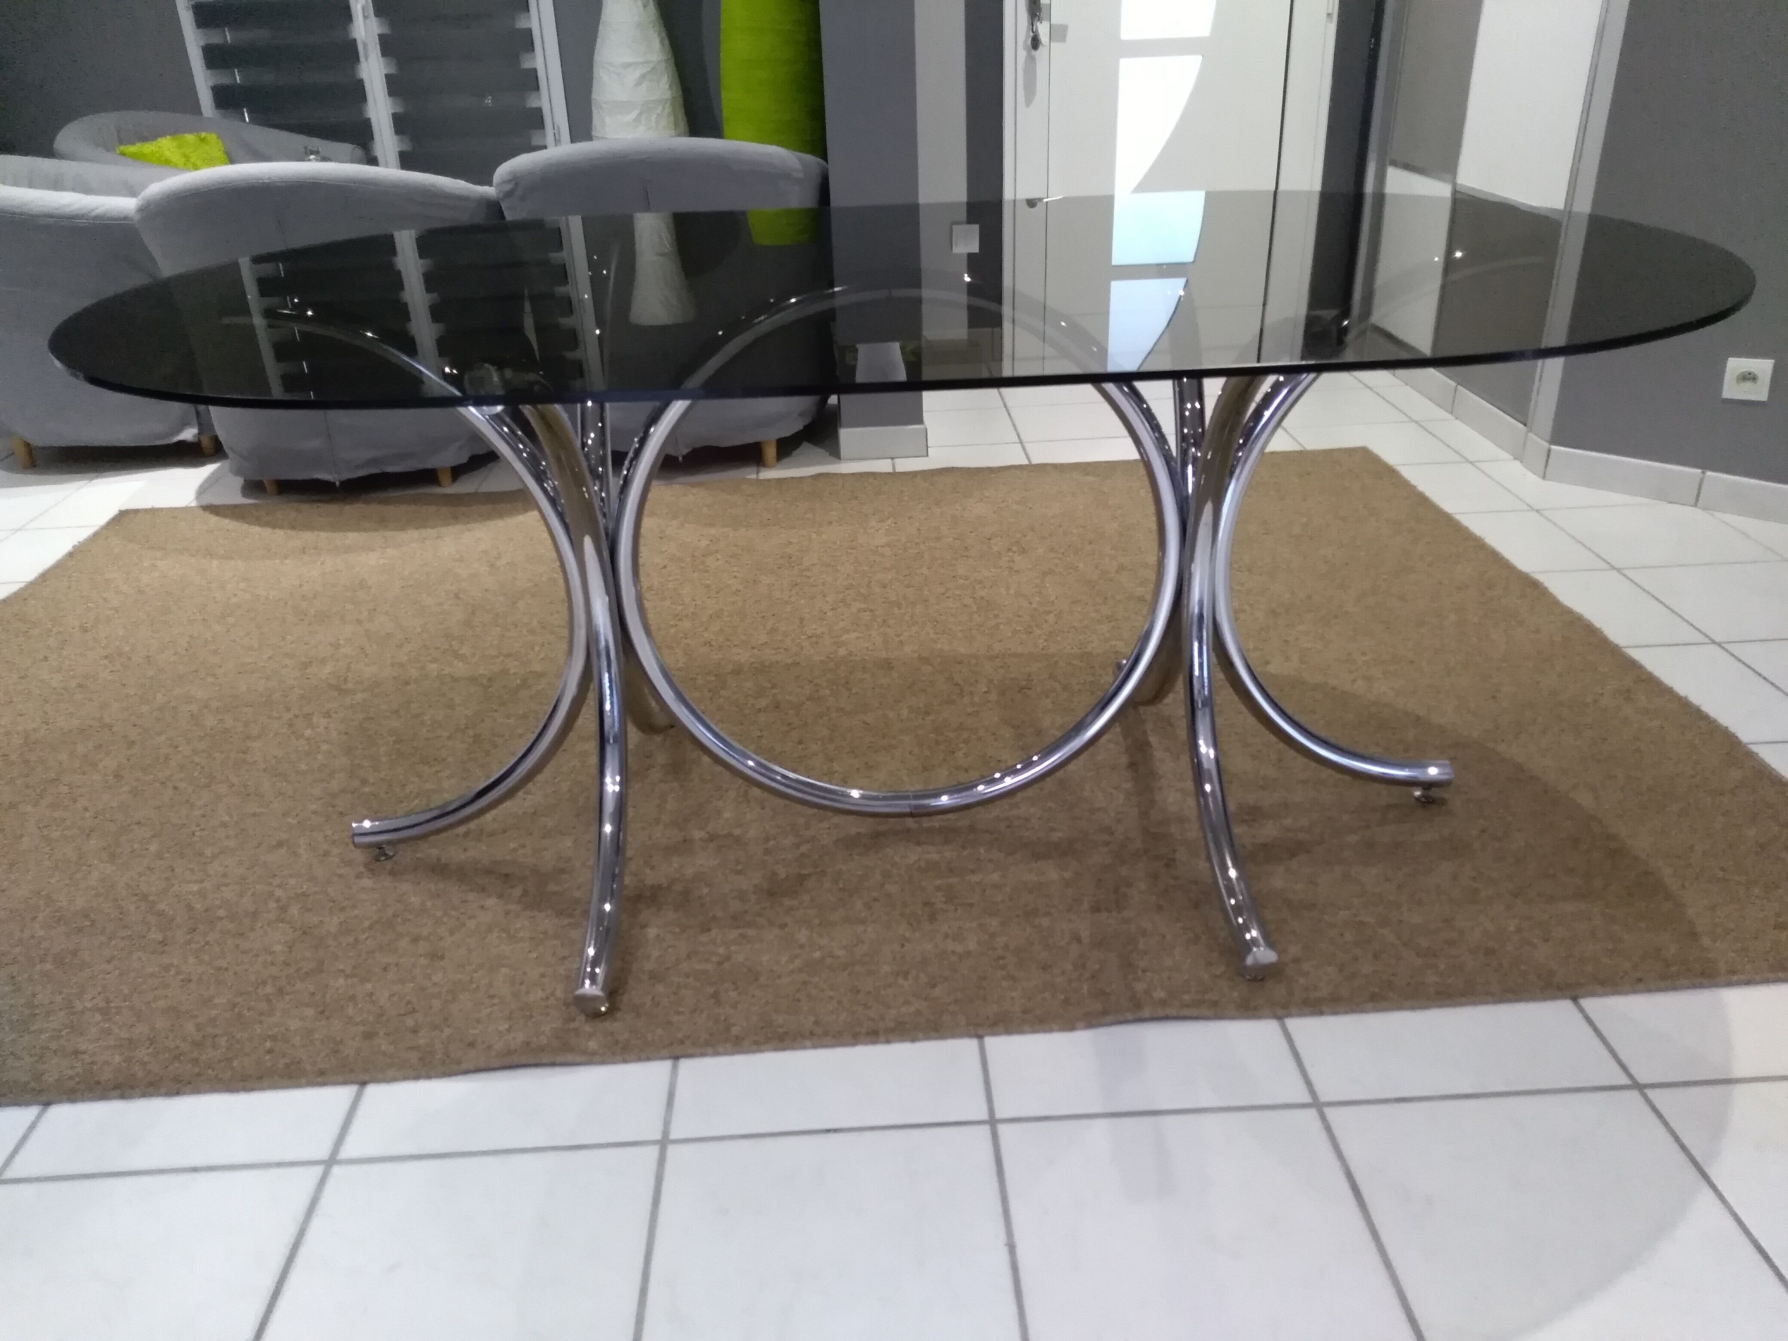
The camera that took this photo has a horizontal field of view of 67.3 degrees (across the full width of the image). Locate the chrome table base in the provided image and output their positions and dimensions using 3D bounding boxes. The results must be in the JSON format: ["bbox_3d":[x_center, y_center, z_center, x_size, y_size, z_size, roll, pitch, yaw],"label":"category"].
[{"bbox_3d":[0.009,-0.111,1.690,1.510,0.735,0.750,-3,27,-1],"label":"chrome table base"}]

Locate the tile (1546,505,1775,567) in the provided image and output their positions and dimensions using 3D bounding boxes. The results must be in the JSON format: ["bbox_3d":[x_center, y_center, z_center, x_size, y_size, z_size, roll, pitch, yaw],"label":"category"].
[{"bbox_3d":[1.546,-0.272,2.723,0.334,0.010,0.327,-3,27,-1],"label":"tile"}]

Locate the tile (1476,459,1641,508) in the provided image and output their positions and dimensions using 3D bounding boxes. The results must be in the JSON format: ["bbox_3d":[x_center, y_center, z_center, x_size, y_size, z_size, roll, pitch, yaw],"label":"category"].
[{"bbox_3d":[1.512,-0.418,3.014,0.296,0.010,0.327,-3,27,-1],"label":"tile"}]

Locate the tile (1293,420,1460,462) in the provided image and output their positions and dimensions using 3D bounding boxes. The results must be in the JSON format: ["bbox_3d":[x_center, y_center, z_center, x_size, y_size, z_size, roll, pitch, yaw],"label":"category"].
[{"bbox_3d":[1.182,-0.550,3.296,0.334,0.010,0.327,-3,27,-1],"label":"tile"}]

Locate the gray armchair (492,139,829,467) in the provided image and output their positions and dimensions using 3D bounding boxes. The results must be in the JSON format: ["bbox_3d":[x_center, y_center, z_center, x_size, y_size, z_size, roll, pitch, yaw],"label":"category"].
[{"bbox_3d":[-0.537,-0.959,3.374,0.790,0.760,0.710,-3,27,-1],"label":"gray armchair"}]

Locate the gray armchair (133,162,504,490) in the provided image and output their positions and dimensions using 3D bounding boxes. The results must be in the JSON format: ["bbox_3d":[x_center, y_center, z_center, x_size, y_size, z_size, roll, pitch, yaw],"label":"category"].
[{"bbox_3d":[-1.323,-0.901,3.326,0.790,0.760,0.710,-3,27,-1],"label":"gray armchair"}]

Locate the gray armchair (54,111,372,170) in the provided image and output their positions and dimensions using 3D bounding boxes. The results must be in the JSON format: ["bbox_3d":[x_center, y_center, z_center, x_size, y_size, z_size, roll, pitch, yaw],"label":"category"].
[{"bbox_3d":[-2.151,-1.397,4.354,0.710,0.760,0.790,1,27,6],"label":"gray armchair"}]

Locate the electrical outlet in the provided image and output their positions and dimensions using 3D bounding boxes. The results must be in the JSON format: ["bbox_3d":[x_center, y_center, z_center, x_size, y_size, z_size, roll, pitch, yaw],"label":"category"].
[{"bbox_3d":[1.717,-0.583,2.697,0.080,0.081,0.015,20,34,36],"label":"electrical outlet"}]

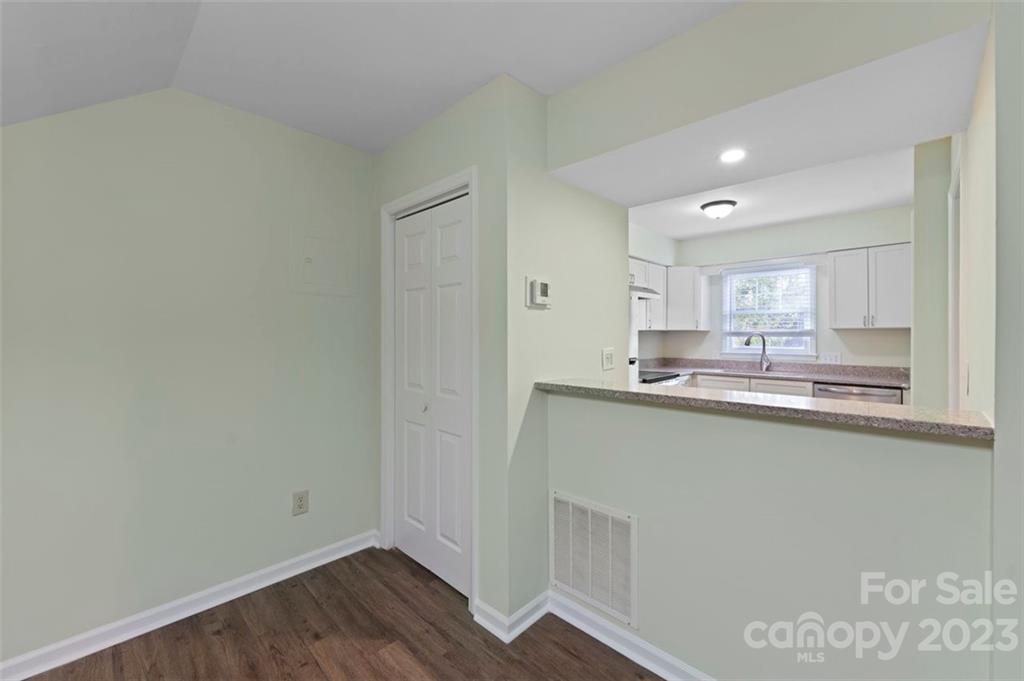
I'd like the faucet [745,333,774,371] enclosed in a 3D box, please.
[{"bbox_3d":[2.790,0.144,4.490,0.280,0.420,0.100,0,0,-14],"label":"faucet"}]

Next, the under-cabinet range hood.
[{"bbox_3d":[1.262,-0.545,4.397,0.460,0.150,0.760,0,0,44],"label":"under-cabinet range hood"}]

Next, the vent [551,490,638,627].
[{"bbox_3d":[0.344,0.925,1.732,0.442,0.447,0.015,0,0,44],"label":"vent"}]

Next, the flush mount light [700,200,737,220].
[{"bbox_3d":[1.852,-1.165,3.552,0.295,0.145,0.295,0,0,44],"label":"flush mount light"}]

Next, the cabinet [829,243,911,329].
[{"bbox_3d":[3.565,-0.507,3.975,0.592,0.778,0.330,0,0,44],"label":"cabinet"}]

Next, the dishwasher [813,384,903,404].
[{"bbox_3d":[3.292,0.839,3.791,0.603,0.860,0.610,0,1,44],"label":"dishwasher"}]

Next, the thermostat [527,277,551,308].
[{"bbox_3d":[0.138,-0.221,1.837,0.037,0.142,0.178,0,1,44],"label":"thermostat"}]

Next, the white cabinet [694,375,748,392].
[{"bbox_3d":[2.498,0.828,4.569,0.550,0.860,0.600,0,1,44],"label":"white cabinet"}]

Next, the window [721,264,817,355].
[{"bbox_3d":[2.997,-0.333,4.710,0.977,1.030,0.080,0,0,44],"label":"window"}]

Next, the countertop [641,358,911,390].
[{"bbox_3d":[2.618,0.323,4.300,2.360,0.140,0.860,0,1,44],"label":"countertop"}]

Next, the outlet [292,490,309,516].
[{"bbox_3d":[-1.162,0.898,2.190,0.010,0.121,0.080,0,0,44],"label":"outlet"}]

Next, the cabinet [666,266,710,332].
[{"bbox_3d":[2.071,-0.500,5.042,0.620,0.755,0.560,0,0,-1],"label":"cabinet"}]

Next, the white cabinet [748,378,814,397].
[{"bbox_3d":[2.984,0.857,4.330,0.556,0.860,0.600,0,0,44],"label":"white cabinet"}]

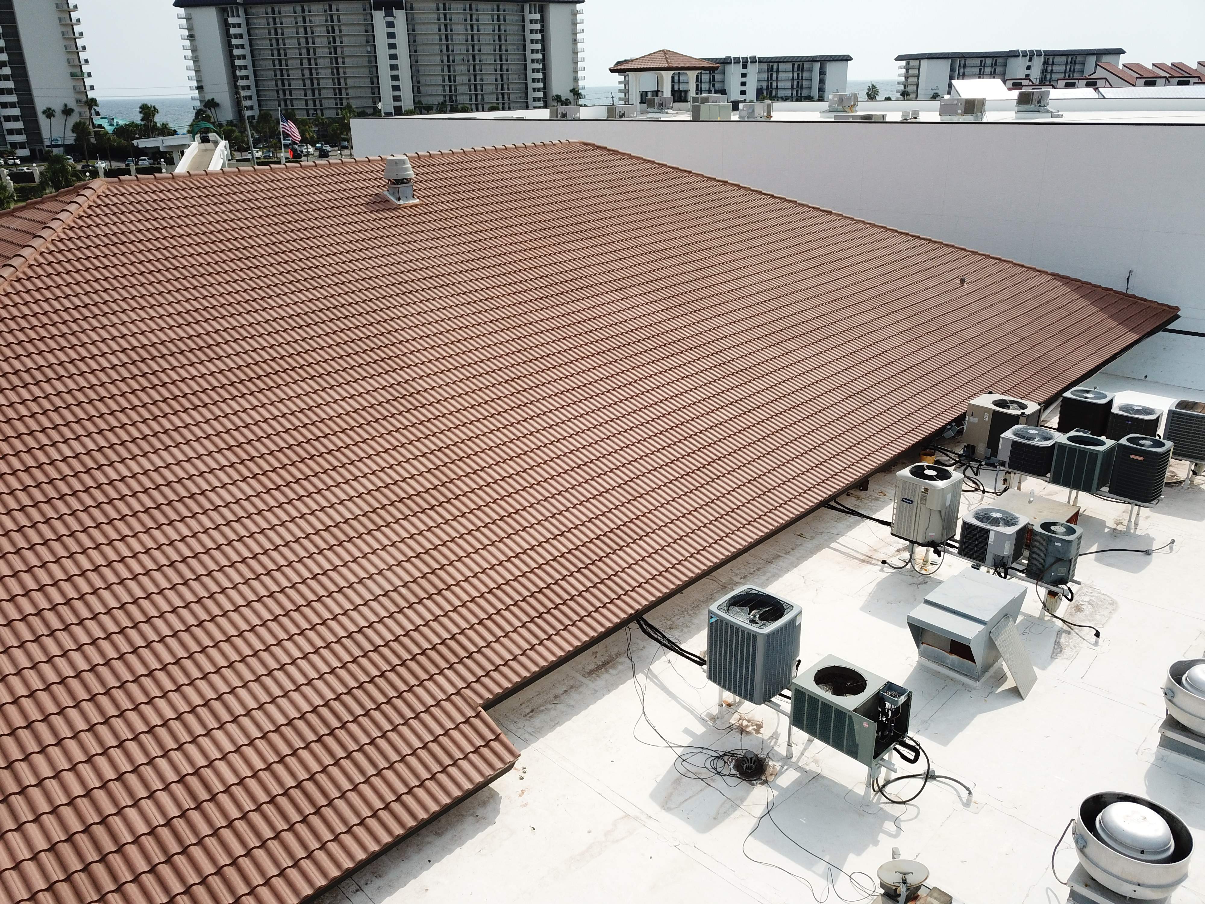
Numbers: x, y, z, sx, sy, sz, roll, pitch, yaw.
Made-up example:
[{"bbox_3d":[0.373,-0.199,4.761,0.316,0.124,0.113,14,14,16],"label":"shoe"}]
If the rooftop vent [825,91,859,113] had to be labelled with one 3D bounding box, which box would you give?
[{"bbox_3d":[15.478,-22.492,58.129,1.500,1.050,1.050,19,29,40],"label":"rooftop vent"}]

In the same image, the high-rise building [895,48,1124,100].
[{"bbox_3d":[152.181,-140.025,342.042,71.900,20.179,20.000,1,22,6],"label":"high-rise building"}]

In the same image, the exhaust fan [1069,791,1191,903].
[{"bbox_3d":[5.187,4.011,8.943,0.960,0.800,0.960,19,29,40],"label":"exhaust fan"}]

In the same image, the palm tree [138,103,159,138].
[{"bbox_3d":[-116.176,-83.862,234.151,4.800,11.450,4.400,-1,22,0],"label":"palm tree"}]

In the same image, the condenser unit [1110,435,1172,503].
[{"bbox_3d":[9.669,0.296,16.244,0.670,0.970,0.690,-21,29,-39],"label":"condenser unit"}]

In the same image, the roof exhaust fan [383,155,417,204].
[{"bbox_3d":[-4.744,-6.371,21.177,0.720,1.000,0.720,-1,22,1],"label":"roof exhaust fan"}]

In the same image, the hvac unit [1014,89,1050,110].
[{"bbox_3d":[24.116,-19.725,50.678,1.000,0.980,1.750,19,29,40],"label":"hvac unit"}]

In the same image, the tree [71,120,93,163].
[{"bbox_3d":[-109.264,-65.220,190.819,4.000,9.130,4.000,-1,22,0],"label":"tree"}]

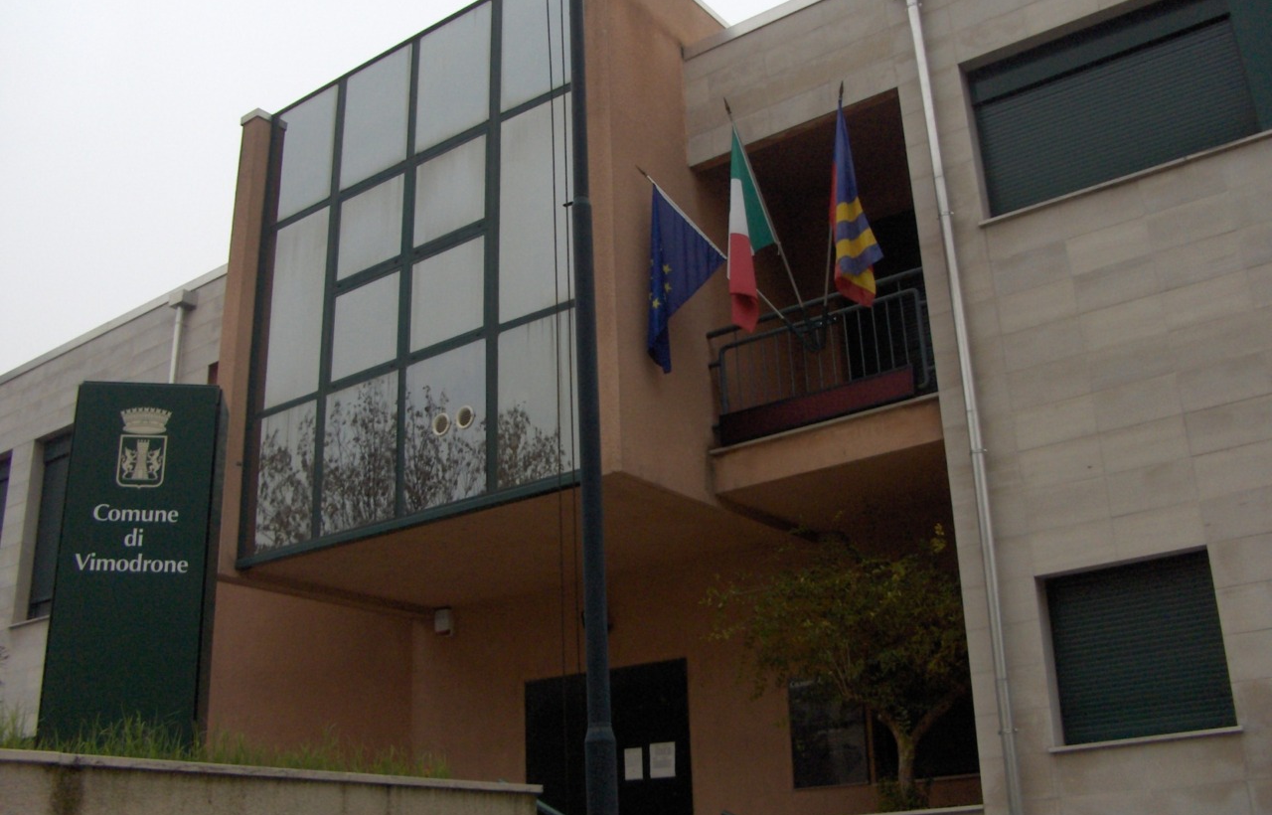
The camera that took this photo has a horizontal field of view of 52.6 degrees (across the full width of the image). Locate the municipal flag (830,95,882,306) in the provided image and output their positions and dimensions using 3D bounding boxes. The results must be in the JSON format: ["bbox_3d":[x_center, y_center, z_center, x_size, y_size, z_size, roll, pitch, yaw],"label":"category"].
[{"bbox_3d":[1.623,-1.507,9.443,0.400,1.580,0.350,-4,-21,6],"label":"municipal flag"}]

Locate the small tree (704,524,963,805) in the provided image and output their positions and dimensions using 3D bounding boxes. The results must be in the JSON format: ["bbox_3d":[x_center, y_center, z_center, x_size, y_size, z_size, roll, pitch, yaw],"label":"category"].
[{"bbox_3d":[1.630,2.114,10.115,2.000,2.250,1.700,-16,-25,33],"label":"small tree"}]

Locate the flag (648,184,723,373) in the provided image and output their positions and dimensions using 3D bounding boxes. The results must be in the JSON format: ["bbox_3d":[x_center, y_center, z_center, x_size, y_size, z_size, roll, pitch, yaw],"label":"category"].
[{"bbox_3d":[0.408,-1.070,10.448,0.600,1.600,0.200,2,-21,-10],"label":"flag"}]

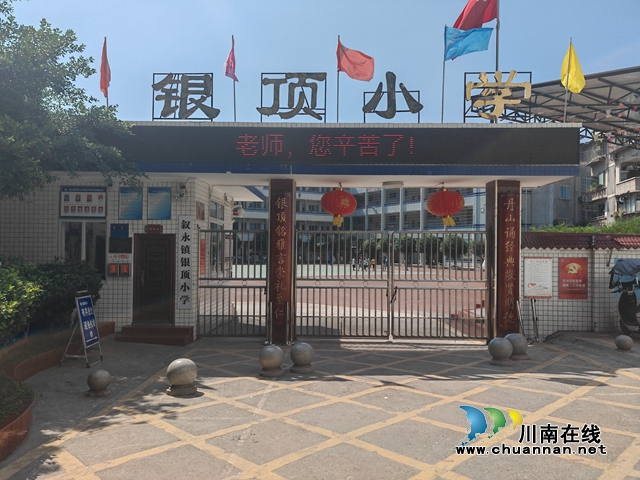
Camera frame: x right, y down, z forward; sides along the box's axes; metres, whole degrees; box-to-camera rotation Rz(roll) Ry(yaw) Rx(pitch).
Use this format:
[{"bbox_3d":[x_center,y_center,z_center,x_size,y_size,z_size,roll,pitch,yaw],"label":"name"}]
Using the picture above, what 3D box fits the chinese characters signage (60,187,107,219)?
[{"bbox_3d":[-5.291,-0.839,11.169,1.030,0.710,0.050,1,-1,1],"label":"chinese characters signage"}]

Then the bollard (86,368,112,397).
[{"bbox_3d":[-2.922,1.871,6.600,0.317,0.309,0.317,1,-1,3],"label":"bollard"}]

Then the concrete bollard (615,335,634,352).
[{"bbox_3d":[5.346,1.811,8.750,0.320,0.320,0.320,1,-1,1],"label":"concrete bollard"}]

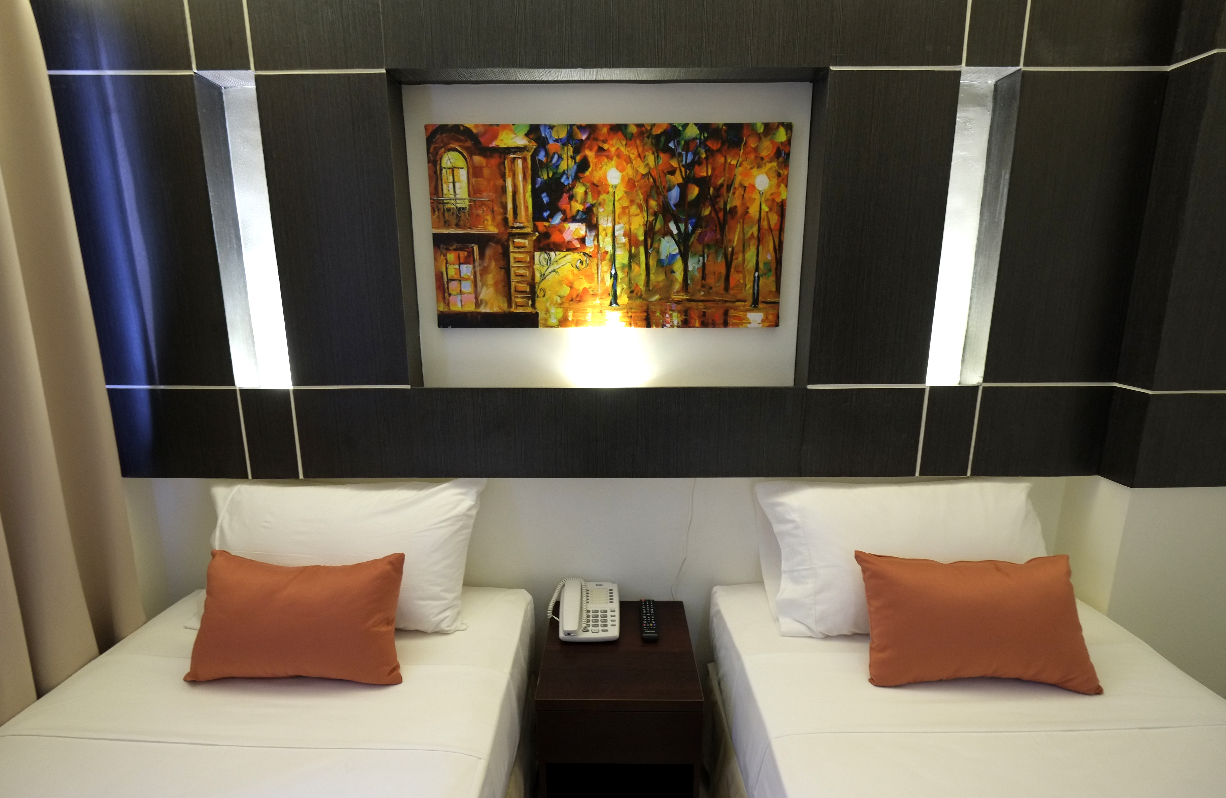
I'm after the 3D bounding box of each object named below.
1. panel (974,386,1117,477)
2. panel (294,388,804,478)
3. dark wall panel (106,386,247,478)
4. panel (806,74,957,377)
[{"bbox_3d":[1.256,0.091,1.525,0.384,0.276,0.050,0,10,0],"label":"panel"},{"bbox_3d":[-0.189,0.095,1.527,1.485,0.276,0.050,0,10,0],"label":"panel"},{"bbox_3d":[-1.275,0.099,1.529,0.381,0.276,0.050,0,10,0],"label":"dark wall panel"},{"bbox_3d":[0.736,-0.452,1.426,0.344,0.831,0.050,0,10,0],"label":"panel"}]

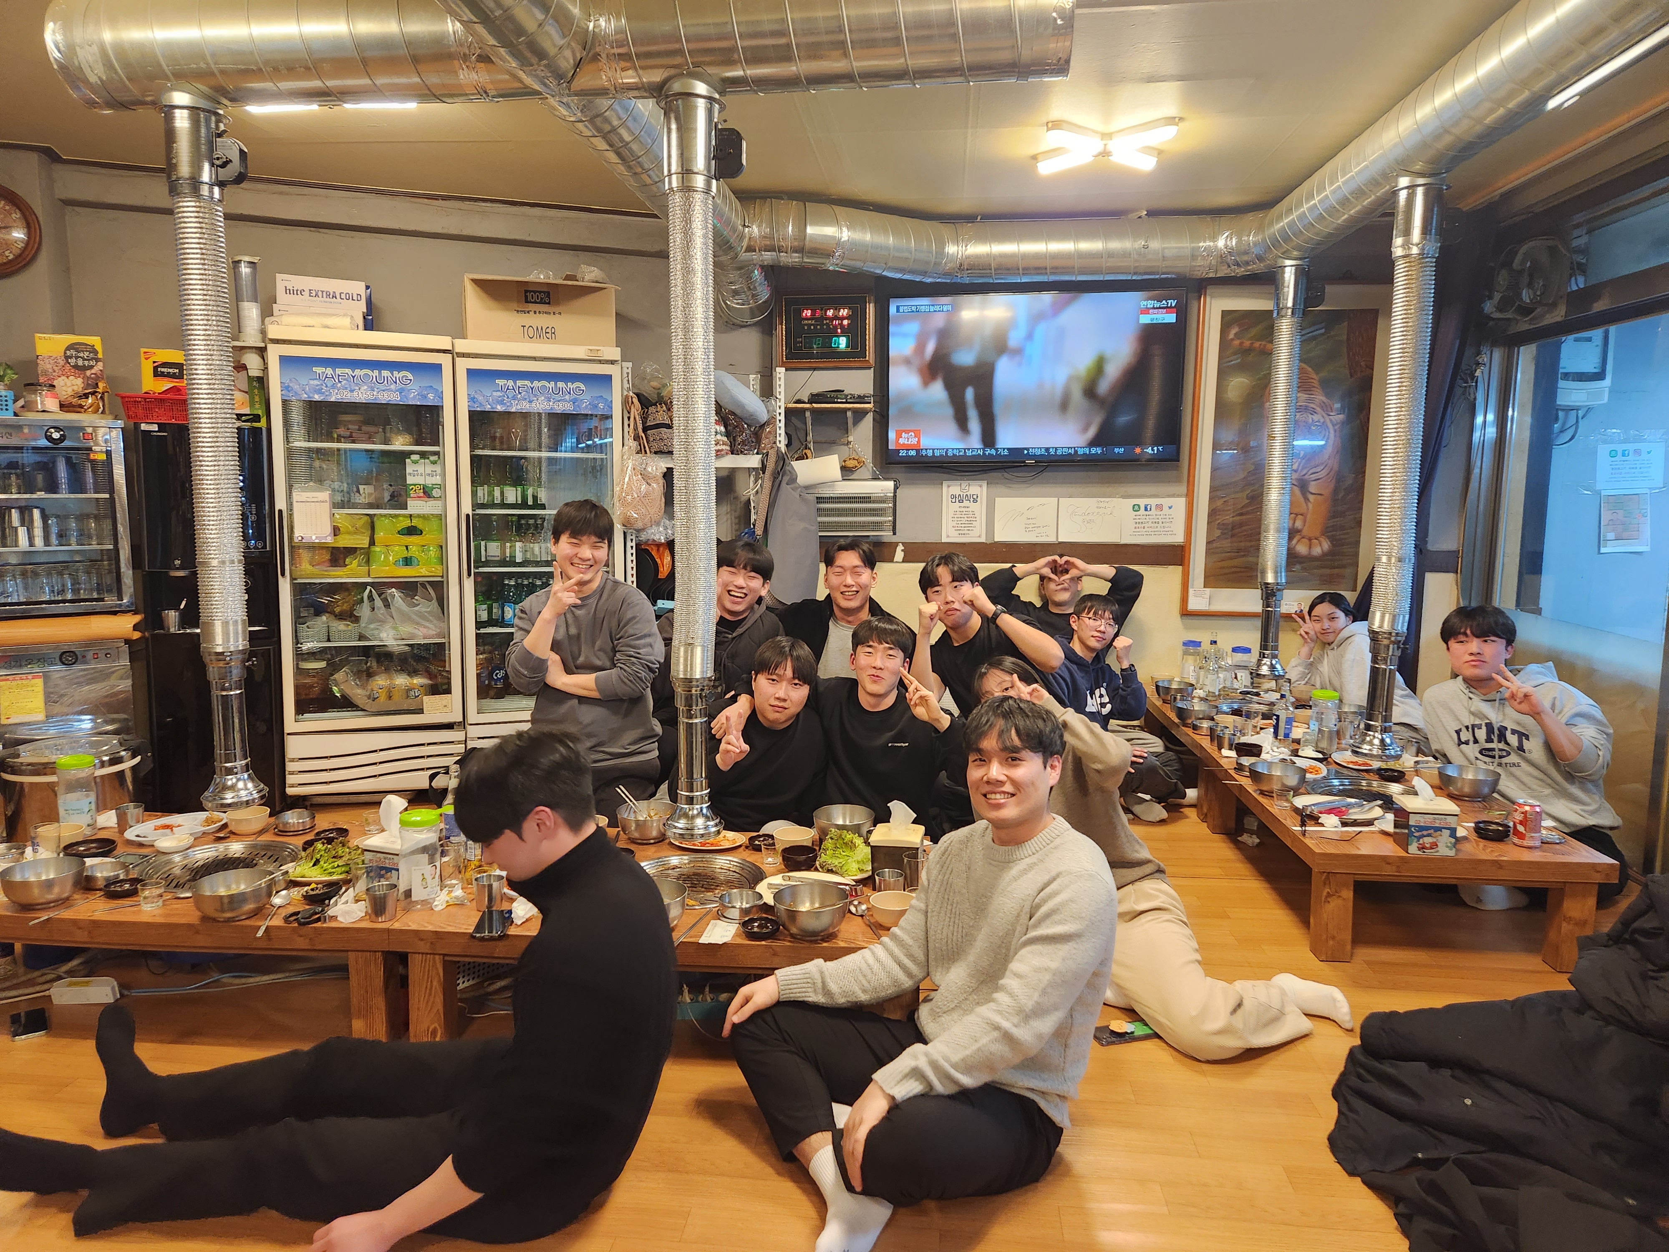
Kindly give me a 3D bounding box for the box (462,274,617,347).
[{"bbox_3d":[-1.306,-1.333,4.866,0.615,0.269,0.380,-2,6,-22],"label":"box"}]

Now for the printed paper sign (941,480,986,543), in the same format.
[{"bbox_3d":[0.636,-0.559,5.430,0.215,0.297,0.008,2,7,8],"label":"printed paper sign"}]

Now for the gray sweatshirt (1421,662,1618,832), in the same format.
[{"bbox_3d":[2.088,0.376,3.380,0.350,0.490,0.460,-4,8,-35],"label":"gray sweatshirt"}]

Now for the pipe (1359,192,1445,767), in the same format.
[{"bbox_3d":[1.672,-0.451,3.303,0.155,1.700,0.155,1,7,5],"label":"pipe"}]

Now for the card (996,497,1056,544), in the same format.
[{"bbox_3d":[0.930,-0.514,5.400,0.300,0.210,0.008,2,7,8],"label":"card"}]

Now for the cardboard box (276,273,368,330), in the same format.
[{"bbox_3d":[-2.056,-1.303,4.460,0.320,0.220,0.210,-2,7,-21],"label":"cardboard box"}]

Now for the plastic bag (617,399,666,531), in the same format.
[{"bbox_3d":[-0.870,-0.726,5.000,0.225,0.580,0.140,0,6,0],"label":"plastic bag"}]

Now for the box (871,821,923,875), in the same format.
[{"bbox_3d":[0.158,0.561,2.692,0.125,0.134,0.132,1,6,8],"label":"box"}]

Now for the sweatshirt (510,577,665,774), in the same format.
[{"bbox_3d":[-0.793,0.143,3.520,0.470,0.610,0.310,0,7,-6],"label":"sweatshirt"}]

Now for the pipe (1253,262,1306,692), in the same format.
[{"bbox_3d":[1.890,-0.648,4.709,0.145,1.750,0.145,0,6,0],"label":"pipe"}]

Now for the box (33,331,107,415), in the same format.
[{"bbox_3d":[-2.735,-0.903,3.970,0.197,0.275,0.095,-2,7,-24],"label":"box"}]

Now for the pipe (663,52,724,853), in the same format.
[{"bbox_3d":[-0.317,-0.345,2.502,0.140,1.690,0.140,1,7,0],"label":"pipe"}]

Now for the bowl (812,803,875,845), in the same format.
[{"bbox_3d":[0.026,0.539,2.932,0.163,0.080,0.163,1,7,0],"label":"bowl"}]

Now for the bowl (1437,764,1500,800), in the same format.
[{"bbox_3d":[1.965,0.491,3.436,0.168,0.084,0.168,1,7,5],"label":"bowl"}]

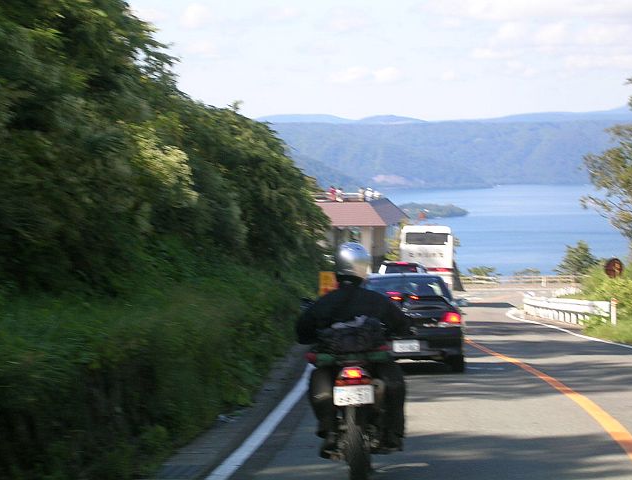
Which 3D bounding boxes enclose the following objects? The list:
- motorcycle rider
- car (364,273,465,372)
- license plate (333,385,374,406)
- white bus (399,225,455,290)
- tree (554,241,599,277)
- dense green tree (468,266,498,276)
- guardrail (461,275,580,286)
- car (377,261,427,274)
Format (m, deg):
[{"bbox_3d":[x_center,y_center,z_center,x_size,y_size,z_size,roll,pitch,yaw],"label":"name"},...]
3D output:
[{"bbox_3d":[0.231,0.674,11.950,0.700,1.330,0.850,-2,0,2],"label":"motorcycle rider"},{"bbox_3d":[1.110,1.120,27.300,1.730,1.370,4.400,0,-1,1],"label":"car"},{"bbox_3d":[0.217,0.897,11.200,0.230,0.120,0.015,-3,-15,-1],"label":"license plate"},{"bbox_3d":[5.630,1.120,97.300,2.500,3.400,10.800,0,-1,4],"label":"white bus"},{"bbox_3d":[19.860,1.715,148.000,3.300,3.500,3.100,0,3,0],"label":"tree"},{"bbox_3d":[12.447,2.783,146.000,2.300,1.700,2.100,0,3,0],"label":"dense green tree"},{"bbox_3d":[14.537,2.936,138.000,8.700,0.800,0.250,0,3,0],"label":"guardrail"},{"bbox_3d":[2.920,1.520,63.500,1.700,1.600,4.400,0,-1,4],"label":"car"}]

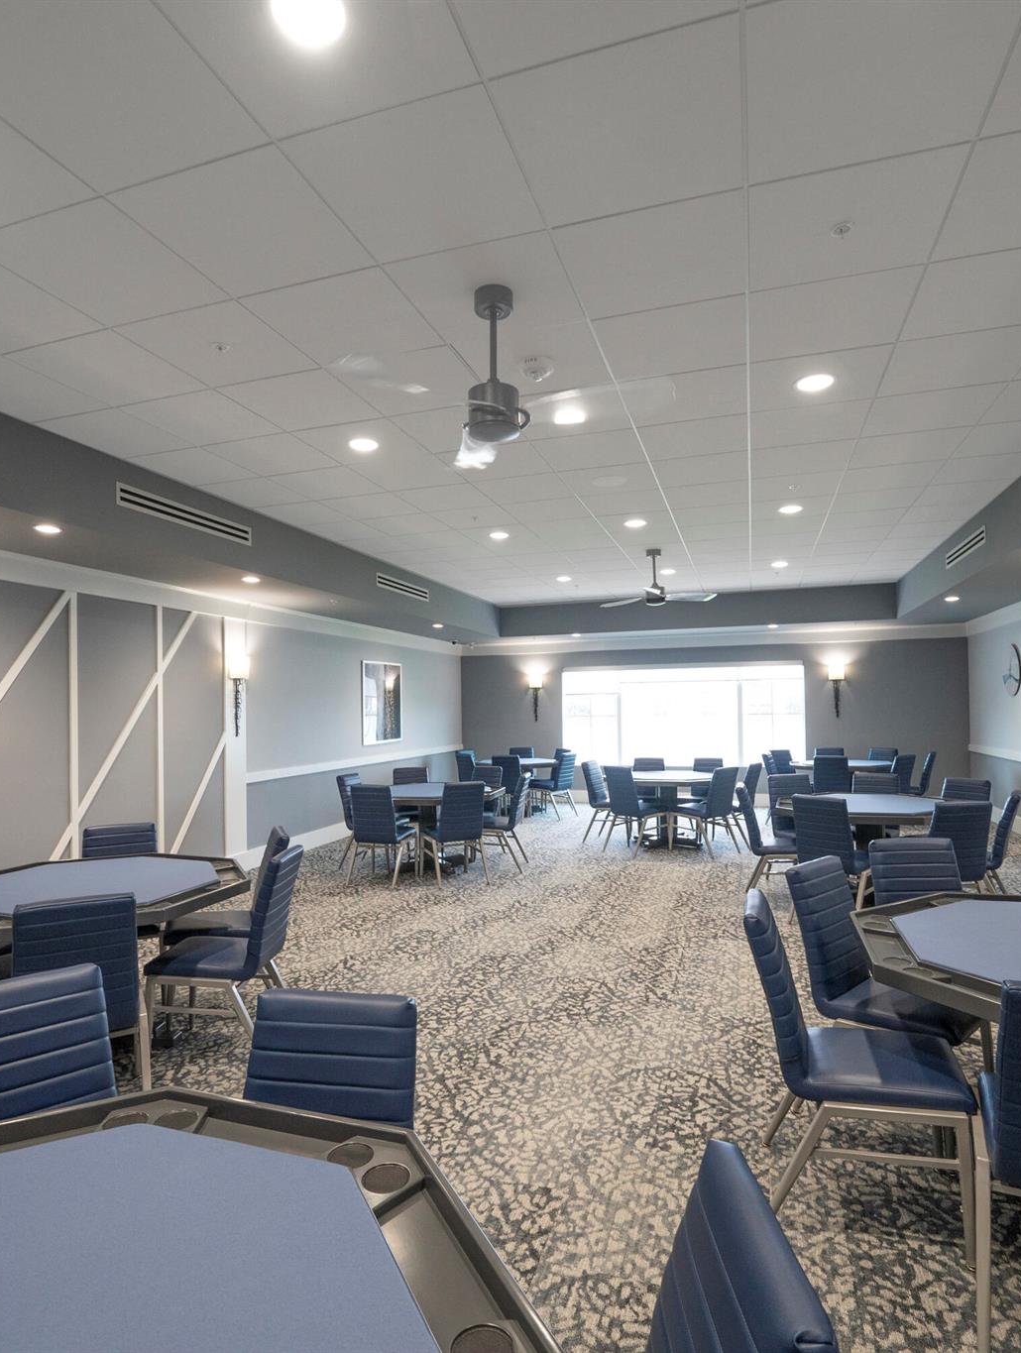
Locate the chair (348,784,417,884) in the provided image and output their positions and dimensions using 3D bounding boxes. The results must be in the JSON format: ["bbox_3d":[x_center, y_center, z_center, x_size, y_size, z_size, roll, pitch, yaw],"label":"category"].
[{"bbox_3d":[-1.119,1.356,5.931,0.445,0.860,0.550,-1,-2,22],"label":"chair"}]

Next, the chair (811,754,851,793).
[{"bbox_3d":[3.769,1.375,7.996,0.445,0.860,0.550,-1,-2,20],"label":"chair"}]

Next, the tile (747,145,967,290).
[{"bbox_3d":[1.104,-1.491,2.239,0.600,0.020,0.600,-1,-3,18],"label":"tile"}]

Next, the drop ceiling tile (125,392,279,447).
[{"bbox_3d":[-1.652,-1.398,3.670,0.600,0.020,0.600,-1,-3,18],"label":"drop ceiling tile"}]

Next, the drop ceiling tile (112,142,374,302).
[{"bbox_3d":[-0.848,-1.459,2.215,0.615,0.020,0.585,-1,-2,20],"label":"drop ceiling tile"}]

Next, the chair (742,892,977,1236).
[{"bbox_3d":[1.073,1.195,2.134,0.600,0.880,0.400,-1,-2,20],"label":"chair"}]

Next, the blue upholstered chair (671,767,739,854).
[{"bbox_3d":[2.043,1.400,7.131,0.410,0.880,0.600,2,-3,-39],"label":"blue upholstered chair"}]

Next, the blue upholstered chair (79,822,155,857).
[{"bbox_3d":[-2.071,1.255,3.548,0.445,0.860,0.550,0,-2,-24],"label":"blue upholstered chair"}]

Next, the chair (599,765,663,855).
[{"bbox_3d":[1.269,1.367,6.940,0.550,0.860,0.445,0,-2,-39],"label":"chair"}]

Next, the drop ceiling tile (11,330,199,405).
[{"bbox_3d":[-1.850,-1.415,3.150,0.620,0.020,0.590,-1,-2,20],"label":"drop ceiling tile"}]

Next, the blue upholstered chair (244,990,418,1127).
[{"bbox_3d":[-0.428,1.114,1.238,0.430,0.875,0.560,-1,-2,9],"label":"blue upholstered chair"}]

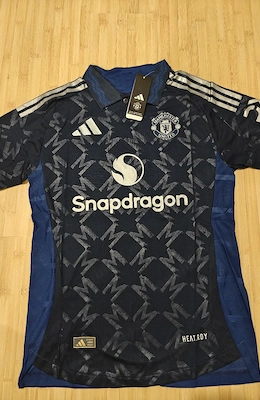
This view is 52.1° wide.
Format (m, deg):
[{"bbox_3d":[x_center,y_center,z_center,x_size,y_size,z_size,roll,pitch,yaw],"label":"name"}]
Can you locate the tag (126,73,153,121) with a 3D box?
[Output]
[{"bbox_3d":[0.024,-0.254,0.657,0.042,0.006,0.121,11,79,2],"label":"tag"}]

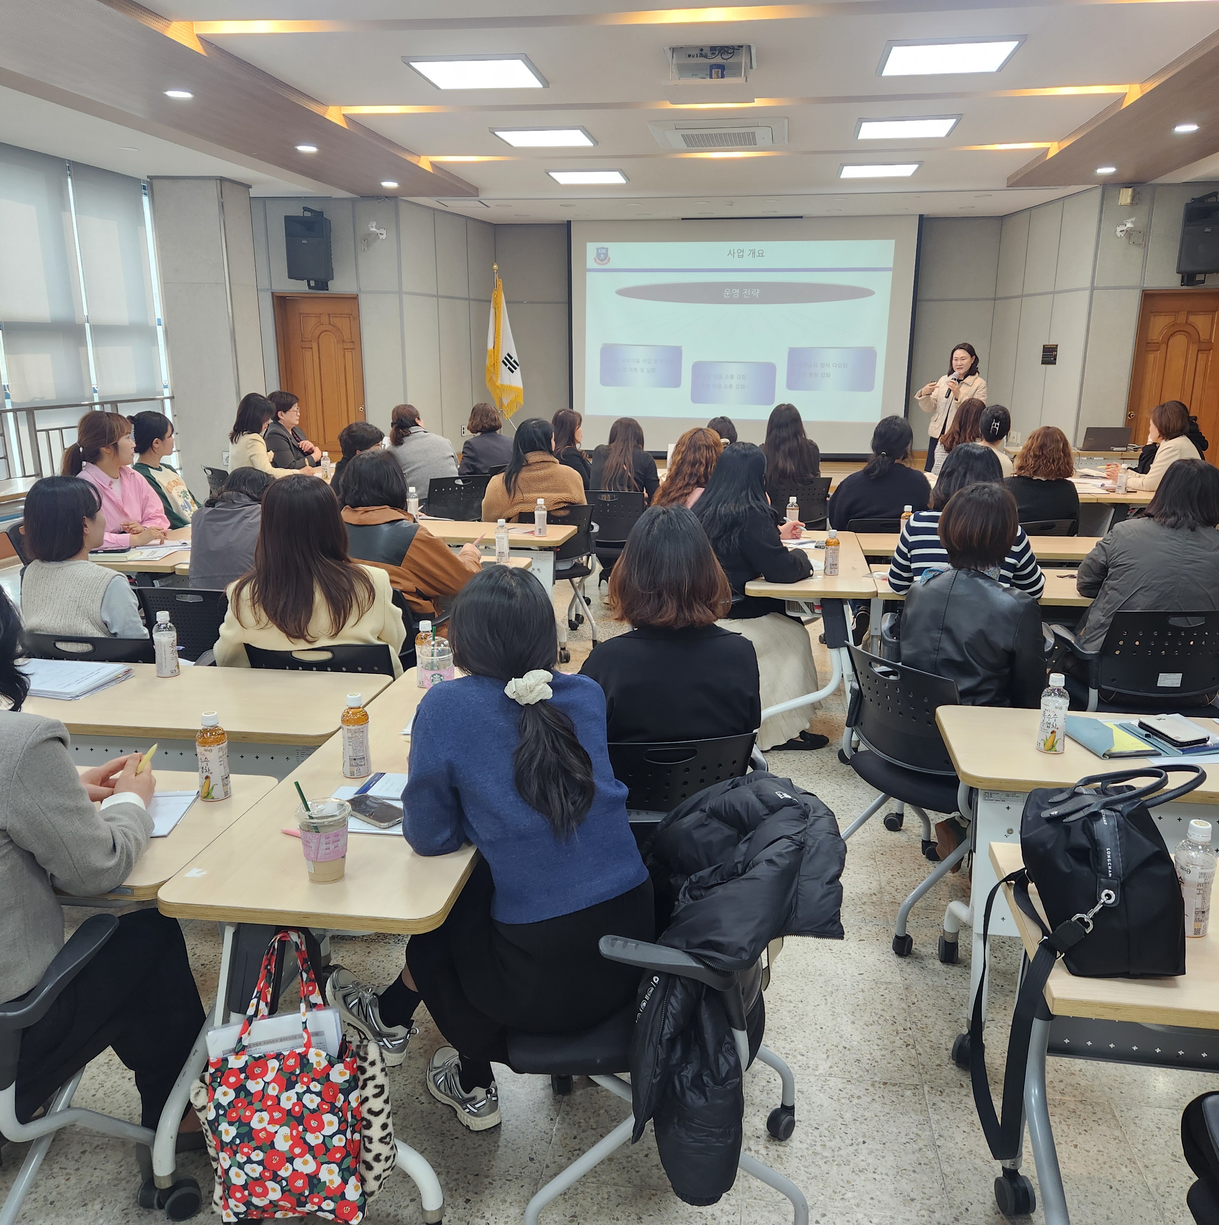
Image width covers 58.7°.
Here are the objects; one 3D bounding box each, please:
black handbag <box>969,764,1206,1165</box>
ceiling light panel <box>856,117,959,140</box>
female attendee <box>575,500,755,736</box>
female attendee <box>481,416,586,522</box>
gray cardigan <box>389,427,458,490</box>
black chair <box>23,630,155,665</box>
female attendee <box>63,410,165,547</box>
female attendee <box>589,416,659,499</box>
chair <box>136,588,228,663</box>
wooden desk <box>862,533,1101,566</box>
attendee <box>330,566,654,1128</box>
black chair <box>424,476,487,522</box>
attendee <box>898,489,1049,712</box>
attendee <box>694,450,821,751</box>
[{"bbox_3d":[0.776,0.556,1.782,0.280,0.650,0.360,2,14,8],"label":"black handbag"},{"bbox_3d":[1.883,-3.074,6.878,0.610,0.050,0.610,2,14,8],"label":"ceiling light panel"},{"bbox_3d":[0.078,0.331,2.896,0.480,1.270,0.750,-2,14,-10],"label":"female attendee"},{"bbox_3d":[-0.421,-0.471,6.136,0.540,1.260,0.720,0,14,0],"label":"female attendee"},{"bbox_3d":[-1.203,-0.945,7.115,0.470,0.600,0.420,0,15,1],"label":"gray cardigan"},{"bbox_3d":[-1.566,0.389,3.652,0.580,0.800,0.580,2,14,8],"label":"black chair"},{"bbox_3d":[-2.354,-0.320,5.412,0.760,1.340,0.540,-1,14,-5],"label":"female attendee"},{"bbox_3d":[0.077,-0.531,6.365,0.470,1.230,0.750,2,14,8],"label":"female attendee"},{"bbox_3d":[-1.418,0.245,4.119,0.520,0.820,0.570,2,14,8],"label":"chair"},{"bbox_3d":[1.886,0.052,5.083,1.400,0.725,0.500,2,14,8],"label":"wooden desk"},{"bbox_3d":[-0.247,0.499,2.268,0.570,1.250,0.830,-11,18,-39],"label":"attendee"},{"bbox_3d":[-1.011,-0.509,7.029,0.540,0.800,0.560,-6,16,-21],"label":"black chair"},{"bbox_3d":[1.133,0.229,3.287,0.480,1.245,0.680,5,15,20],"label":"attendee"},{"bbox_3d":[0.639,-0.072,4.514,0.700,1.250,0.500,-4,14,-15],"label":"attendee"}]

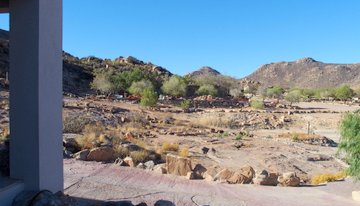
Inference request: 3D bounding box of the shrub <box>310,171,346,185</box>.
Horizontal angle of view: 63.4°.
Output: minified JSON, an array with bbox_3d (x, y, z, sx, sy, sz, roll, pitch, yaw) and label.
[{"bbox_3d":[2.983,1.497,5.850,0.650,0.220,0.450,0,1,14],"label":"shrub"}]

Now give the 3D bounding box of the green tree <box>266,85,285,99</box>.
[{"bbox_3d":[23.613,-2.782,72.000,4.451,3.585,4.228,0,2,0],"label":"green tree"}]

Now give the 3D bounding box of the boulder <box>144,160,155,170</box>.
[{"bbox_3d":[-0.746,1.535,7.183,0.259,0.227,0.220,0,1,-6],"label":"boulder"}]

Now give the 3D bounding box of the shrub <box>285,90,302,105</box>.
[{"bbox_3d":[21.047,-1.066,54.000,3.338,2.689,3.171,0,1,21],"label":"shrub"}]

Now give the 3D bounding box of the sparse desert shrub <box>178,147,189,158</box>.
[{"bbox_3d":[0.126,1.785,10.500,0.361,0.433,0.361,0,2,0],"label":"sparse desert shrub"}]

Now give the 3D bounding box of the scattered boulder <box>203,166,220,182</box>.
[{"bbox_3d":[0.627,1.424,5.800,0.350,0.270,0.300,0,1,3],"label":"scattered boulder"}]

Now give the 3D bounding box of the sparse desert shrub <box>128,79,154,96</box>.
[{"bbox_3d":[-8.197,-3.300,62.000,5.500,4.100,5.000,0,1,-4],"label":"sparse desert shrub"}]

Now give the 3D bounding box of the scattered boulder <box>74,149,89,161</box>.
[{"bbox_3d":[-2.814,1.475,8.340,0.444,0.333,0.377,0,1,-19],"label":"scattered boulder"}]

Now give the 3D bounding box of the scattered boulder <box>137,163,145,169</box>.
[{"bbox_3d":[-1.234,1.969,9.100,0.242,0.180,0.225,1,2,20],"label":"scattered boulder"}]

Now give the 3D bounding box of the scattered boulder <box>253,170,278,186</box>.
[{"bbox_3d":[1.609,1.421,5.480,0.450,0.260,0.360,0,1,8],"label":"scattered boulder"}]

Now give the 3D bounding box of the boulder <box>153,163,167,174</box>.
[{"bbox_3d":[-0.435,1.424,6.330,0.300,0.220,0.260,0,1,-2],"label":"boulder"}]

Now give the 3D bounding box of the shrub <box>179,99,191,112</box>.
[{"bbox_3d":[0.556,0.309,36.000,1.484,1.731,1.484,0,2,0],"label":"shrub"}]

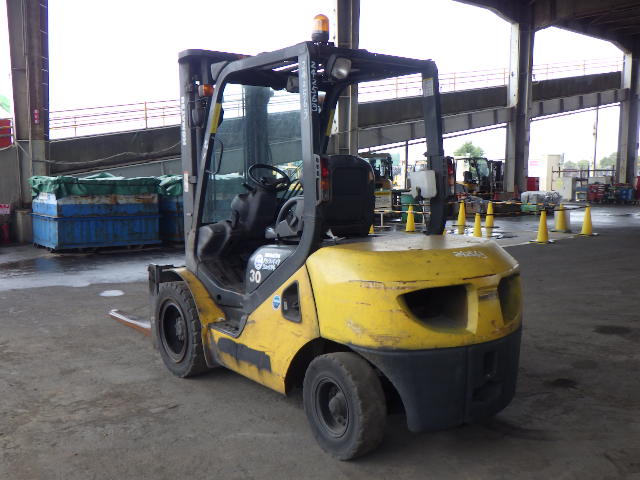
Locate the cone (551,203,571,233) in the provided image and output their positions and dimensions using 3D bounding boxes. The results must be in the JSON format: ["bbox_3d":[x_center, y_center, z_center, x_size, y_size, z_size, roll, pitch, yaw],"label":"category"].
[{"bbox_3d":[6.300,-0.578,16.372,0.380,0.700,0.380,0,6,0],"label":"cone"}]

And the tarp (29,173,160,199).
[{"bbox_3d":[-4.496,-1.108,12.680,2.100,0.450,1.650,-4,8,-38],"label":"tarp"}]

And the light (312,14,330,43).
[{"bbox_3d":[0.007,-1.104,3.280,0.093,0.150,0.093,0,6,0],"label":"light"}]

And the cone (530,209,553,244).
[{"bbox_3d":[4.855,-0.298,13.646,0.380,0.700,0.380,0,6,0],"label":"cone"}]

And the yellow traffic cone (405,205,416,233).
[{"bbox_3d":[2.335,-0.573,16.175,0.360,0.700,0.360,0,6,0],"label":"yellow traffic cone"}]

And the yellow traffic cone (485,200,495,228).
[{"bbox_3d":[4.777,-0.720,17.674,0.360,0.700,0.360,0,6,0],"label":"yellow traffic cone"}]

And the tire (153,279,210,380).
[{"bbox_3d":[-0.978,0.639,4.631,0.210,0.690,0.690,-4,7,-37],"label":"tire"}]

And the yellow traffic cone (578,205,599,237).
[{"bbox_3d":[6.585,-0.478,15.434,0.380,0.700,0.380,0,6,0],"label":"yellow traffic cone"}]

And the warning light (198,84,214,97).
[{"bbox_3d":[-0.758,-0.999,4.200,0.085,0.075,0.075,-4,7,-37],"label":"warning light"}]

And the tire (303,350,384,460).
[{"bbox_3d":[0.125,0.860,3.312,0.170,0.540,0.540,-4,7,-33],"label":"tire"}]

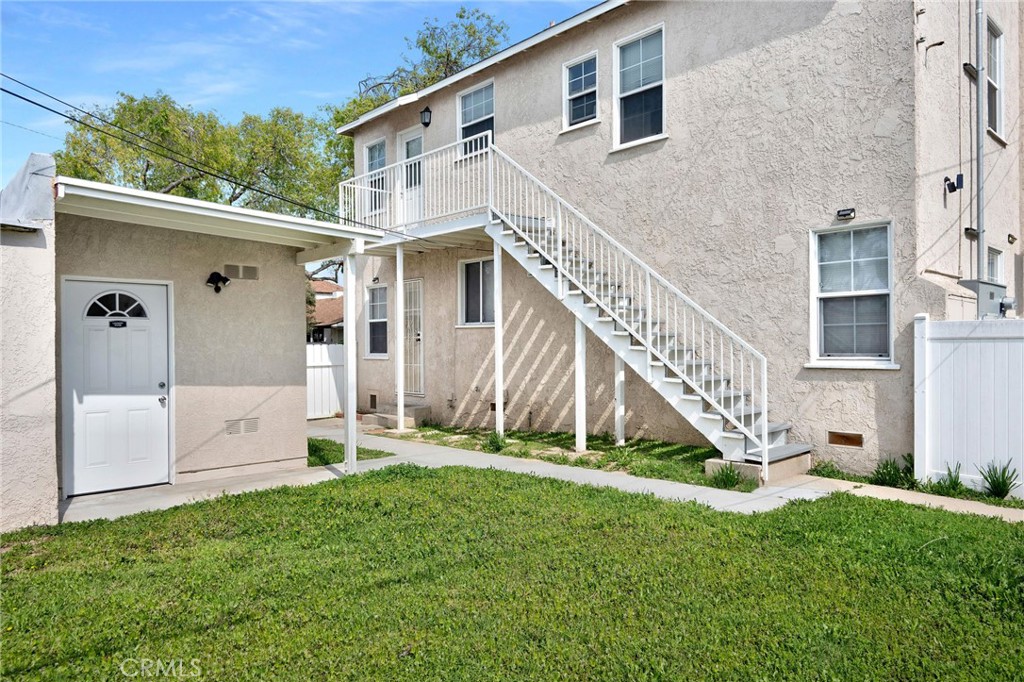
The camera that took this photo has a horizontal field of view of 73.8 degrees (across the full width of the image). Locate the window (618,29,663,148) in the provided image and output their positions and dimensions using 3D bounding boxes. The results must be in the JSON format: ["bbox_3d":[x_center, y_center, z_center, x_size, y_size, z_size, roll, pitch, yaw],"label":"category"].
[{"bbox_3d":[1.652,-3.243,8.813,0.100,1.364,0.764,-1,0,-43],"label":"window"}]

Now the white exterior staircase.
[{"bbox_3d":[-0.018,-0.753,9.868,1.008,4.306,8.251,-1,0,-43],"label":"white exterior staircase"}]

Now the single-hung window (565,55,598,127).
[{"bbox_3d":[0.966,-3.479,9.551,0.100,0.906,0.629,-1,0,-43],"label":"single-hung window"}]

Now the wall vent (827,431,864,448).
[{"bbox_3d":[3.405,1.010,6.959,0.050,0.163,0.373,-1,0,-43],"label":"wall vent"}]

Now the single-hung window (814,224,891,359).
[{"bbox_3d":[3.437,-0.465,6.910,0.100,1.365,0.768,-1,0,-43],"label":"single-hung window"}]

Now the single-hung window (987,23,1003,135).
[{"bbox_3d":[5.992,-3.240,8.495,0.840,1.386,0.100,-1,0,-43],"label":"single-hung window"}]

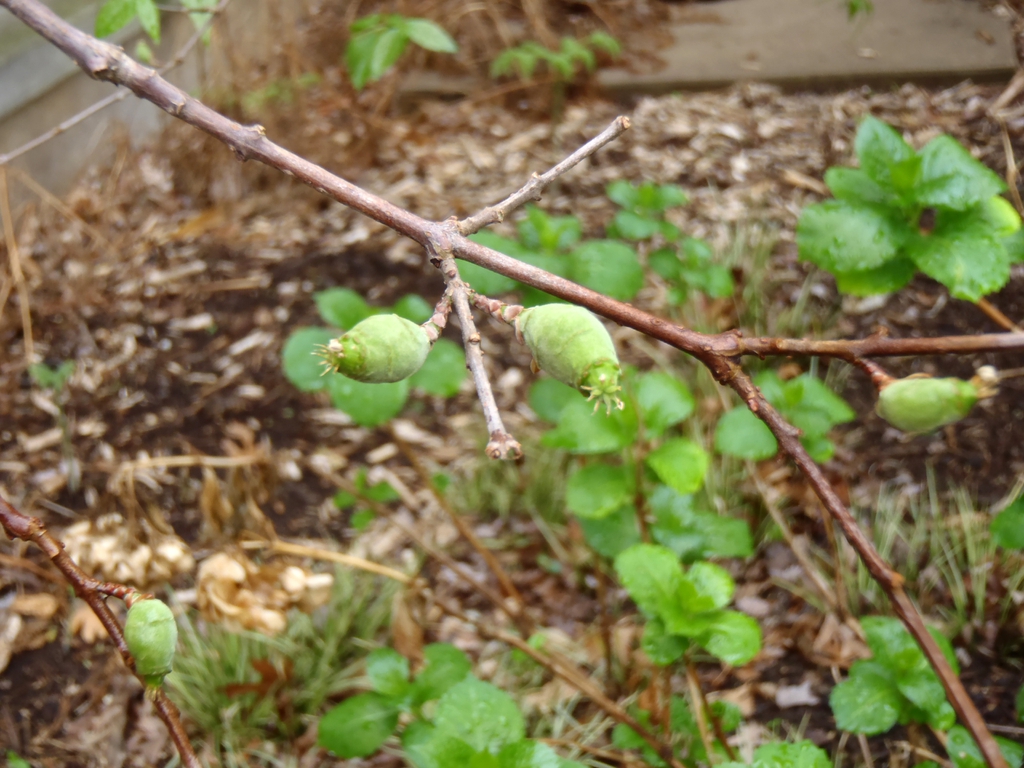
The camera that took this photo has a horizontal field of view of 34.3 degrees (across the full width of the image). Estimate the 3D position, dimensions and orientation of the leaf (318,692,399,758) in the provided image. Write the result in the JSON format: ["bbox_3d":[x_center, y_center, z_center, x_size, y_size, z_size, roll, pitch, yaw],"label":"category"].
[{"bbox_3d":[-0.091,0.206,1.000,0.053,0.012,0.040,-24,56,-18],"label":"leaf"}]

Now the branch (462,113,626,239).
[{"bbox_3d":[0.007,-0.052,0.417,0.052,0.007,0.007,-32,6,17],"label":"branch"}]

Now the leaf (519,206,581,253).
[{"bbox_3d":[0.030,-0.124,1.330,0.050,0.021,0.036,0,38,0],"label":"leaf"}]

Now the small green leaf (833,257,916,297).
[{"bbox_3d":[0.320,-0.100,1.460,0.074,0.014,0.051,-14,53,-4],"label":"small green leaf"}]

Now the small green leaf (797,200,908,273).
[{"bbox_3d":[0.257,-0.111,1.250,0.085,0.029,0.057,0,38,0],"label":"small green leaf"}]

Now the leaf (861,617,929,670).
[{"bbox_3d":[0.250,0.169,1.080,0.046,0.017,0.033,0,38,0],"label":"leaf"}]

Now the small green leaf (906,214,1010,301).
[{"bbox_3d":[0.385,-0.109,1.430,0.093,0.017,0.074,36,58,14],"label":"small green leaf"}]

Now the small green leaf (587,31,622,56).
[{"bbox_3d":[0.091,-0.335,1.630,0.041,0.009,0.029,35,62,22],"label":"small green leaf"}]

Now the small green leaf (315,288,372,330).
[{"bbox_3d":[-0.127,-0.056,1.250,0.044,0.014,0.035,0,38,0],"label":"small green leaf"}]

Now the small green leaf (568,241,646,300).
[{"bbox_3d":[0.076,-0.091,1.330,0.061,0.024,0.050,0,38,0],"label":"small green leaf"}]

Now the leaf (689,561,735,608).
[{"bbox_3d":[0.125,0.126,1.040,0.031,0.007,0.026,-36,73,-28],"label":"leaf"}]

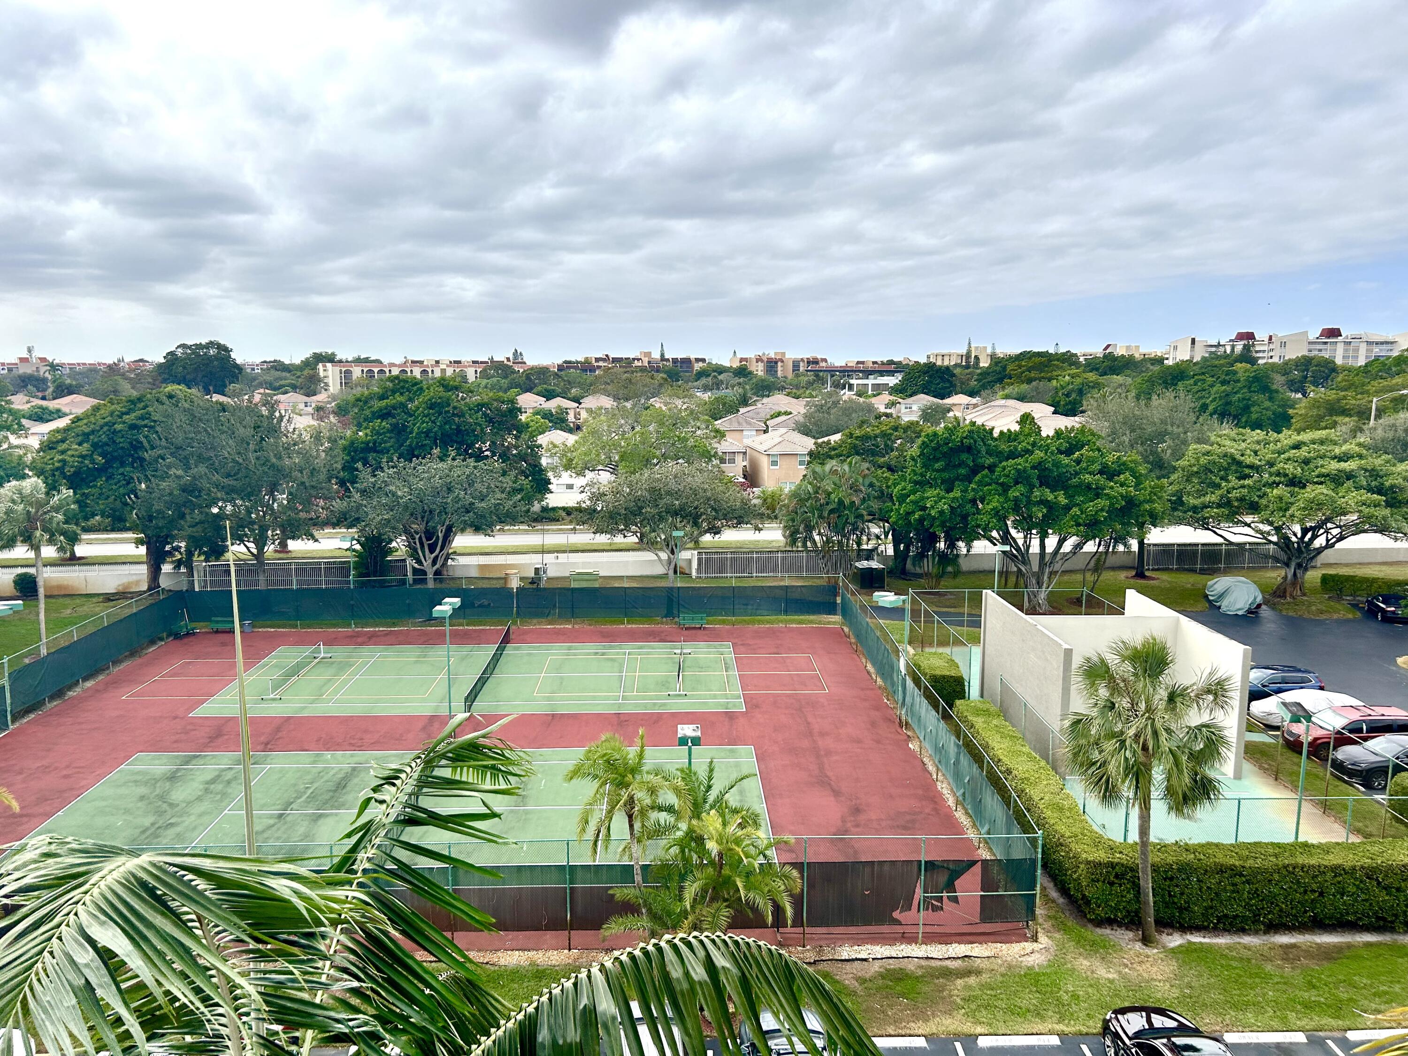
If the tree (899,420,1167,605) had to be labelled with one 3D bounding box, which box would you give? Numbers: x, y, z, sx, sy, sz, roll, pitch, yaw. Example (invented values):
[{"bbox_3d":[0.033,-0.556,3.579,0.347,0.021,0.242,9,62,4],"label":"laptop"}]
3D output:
[{"bbox_3d":[19.550,-0.798,63.498,15.600,11.700,14.500,3,10,17],"label":"tree"}]

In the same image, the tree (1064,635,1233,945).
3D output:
[{"bbox_3d":[11.317,6.813,27.061,4.290,8.250,4.100,0,9,0],"label":"tree"}]

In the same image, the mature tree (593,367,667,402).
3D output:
[{"bbox_3d":[-17.797,-31.563,250.000,17.930,12.750,16.500,0,9,0],"label":"mature tree"}]

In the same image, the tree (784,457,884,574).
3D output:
[{"bbox_3d":[8.180,0.010,67.348,6.500,8.800,6.240,0,9,0],"label":"tree"}]

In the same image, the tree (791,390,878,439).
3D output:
[{"bbox_3d":[17.034,-12.288,137.795,10.434,10.852,9.885,0,9,0],"label":"tree"}]

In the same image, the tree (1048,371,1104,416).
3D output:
[{"bbox_3d":[60.120,-18.597,171.211,8.369,12.775,7.929,0,9,0],"label":"tree"}]

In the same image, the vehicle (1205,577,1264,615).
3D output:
[{"bbox_3d":[32.695,4.033,65.427,1.900,1.650,4.500,2,9,10],"label":"vehicle"}]

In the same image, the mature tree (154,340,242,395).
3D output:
[{"bbox_3d":[-110.373,-31.740,230.931,19.000,18.381,18.430,-4,10,-25],"label":"mature tree"}]

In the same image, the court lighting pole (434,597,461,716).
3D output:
[{"bbox_3d":[-10.257,5.692,42.916,0.750,5.450,1.900,0,9,-2],"label":"court lighting pole"}]

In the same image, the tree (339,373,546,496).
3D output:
[{"bbox_3d":[-17.875,-3.405,72.433,14.350,13.950,13.500,0,9,0],"label":"tree"}]

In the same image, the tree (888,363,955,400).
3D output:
[{"bbox_3d":[51.740,-31.875,248.094,15.800,13.600,15.000,2,9,12],"label":"tree"}]

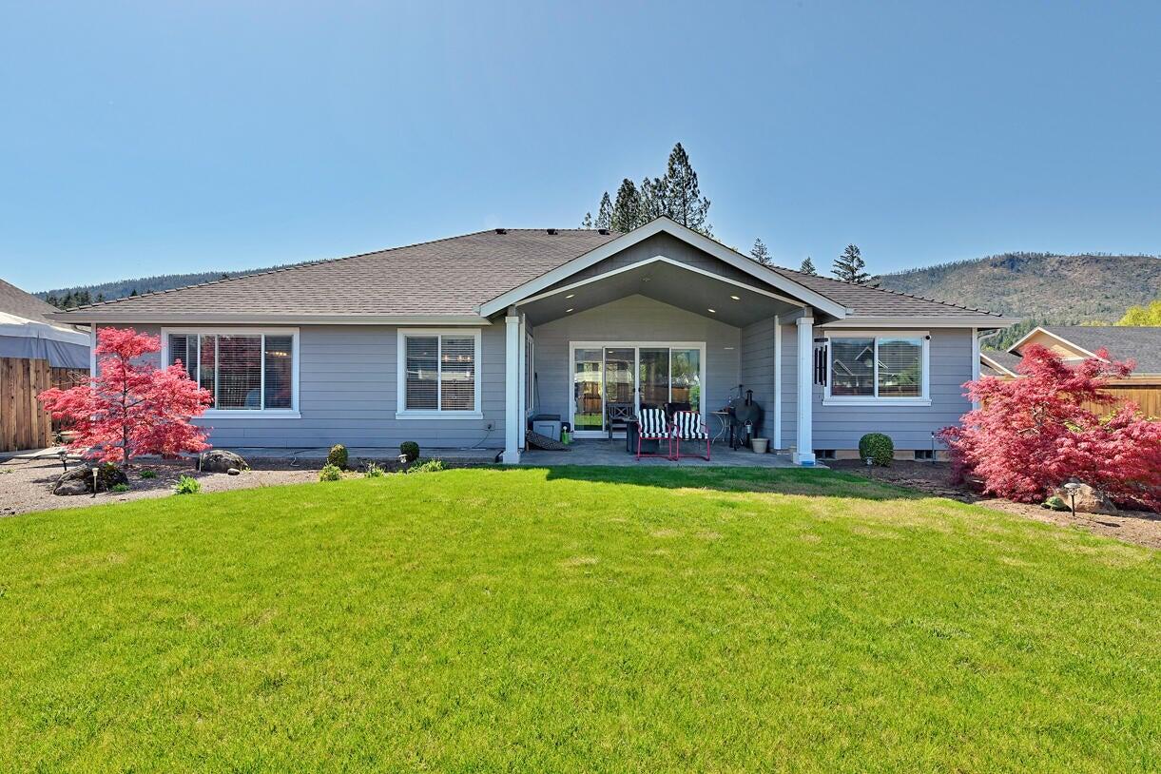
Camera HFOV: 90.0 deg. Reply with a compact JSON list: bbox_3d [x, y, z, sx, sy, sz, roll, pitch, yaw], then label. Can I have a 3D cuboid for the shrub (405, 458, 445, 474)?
[{"bbox_3d":[-2.336,1.190,8.750,0.580,0.230,0.400,0,0,0],"label":"shrub"}]

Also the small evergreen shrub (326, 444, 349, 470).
[{"bbox_3d":[-3.780,1.085,9.050,0.320,0.380,0.320,0,0,0],"label":"small evergreen shrub"}]

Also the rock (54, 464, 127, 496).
[{"bbox_3d":[-5.980,1.100,7.100,0.770,0.340,0.620,0,0,-30],"label":"rock"}]

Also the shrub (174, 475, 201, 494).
[{"bbox_3d":[-4.710,1.165,6.950,0.280,0.210,0.280,0,0,0],"label":"shrub"}]

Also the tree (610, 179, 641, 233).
[{"bbox_3d":[4.720,-10.100,60.000,4.600,22.800,4.600,0,0,0],"label":"tree"}]

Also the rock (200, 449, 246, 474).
[{"bbox_3d":[-5.450,1.100,8.900,0.750,0.320,0.580,0,0,-14],"label":"rock"}]

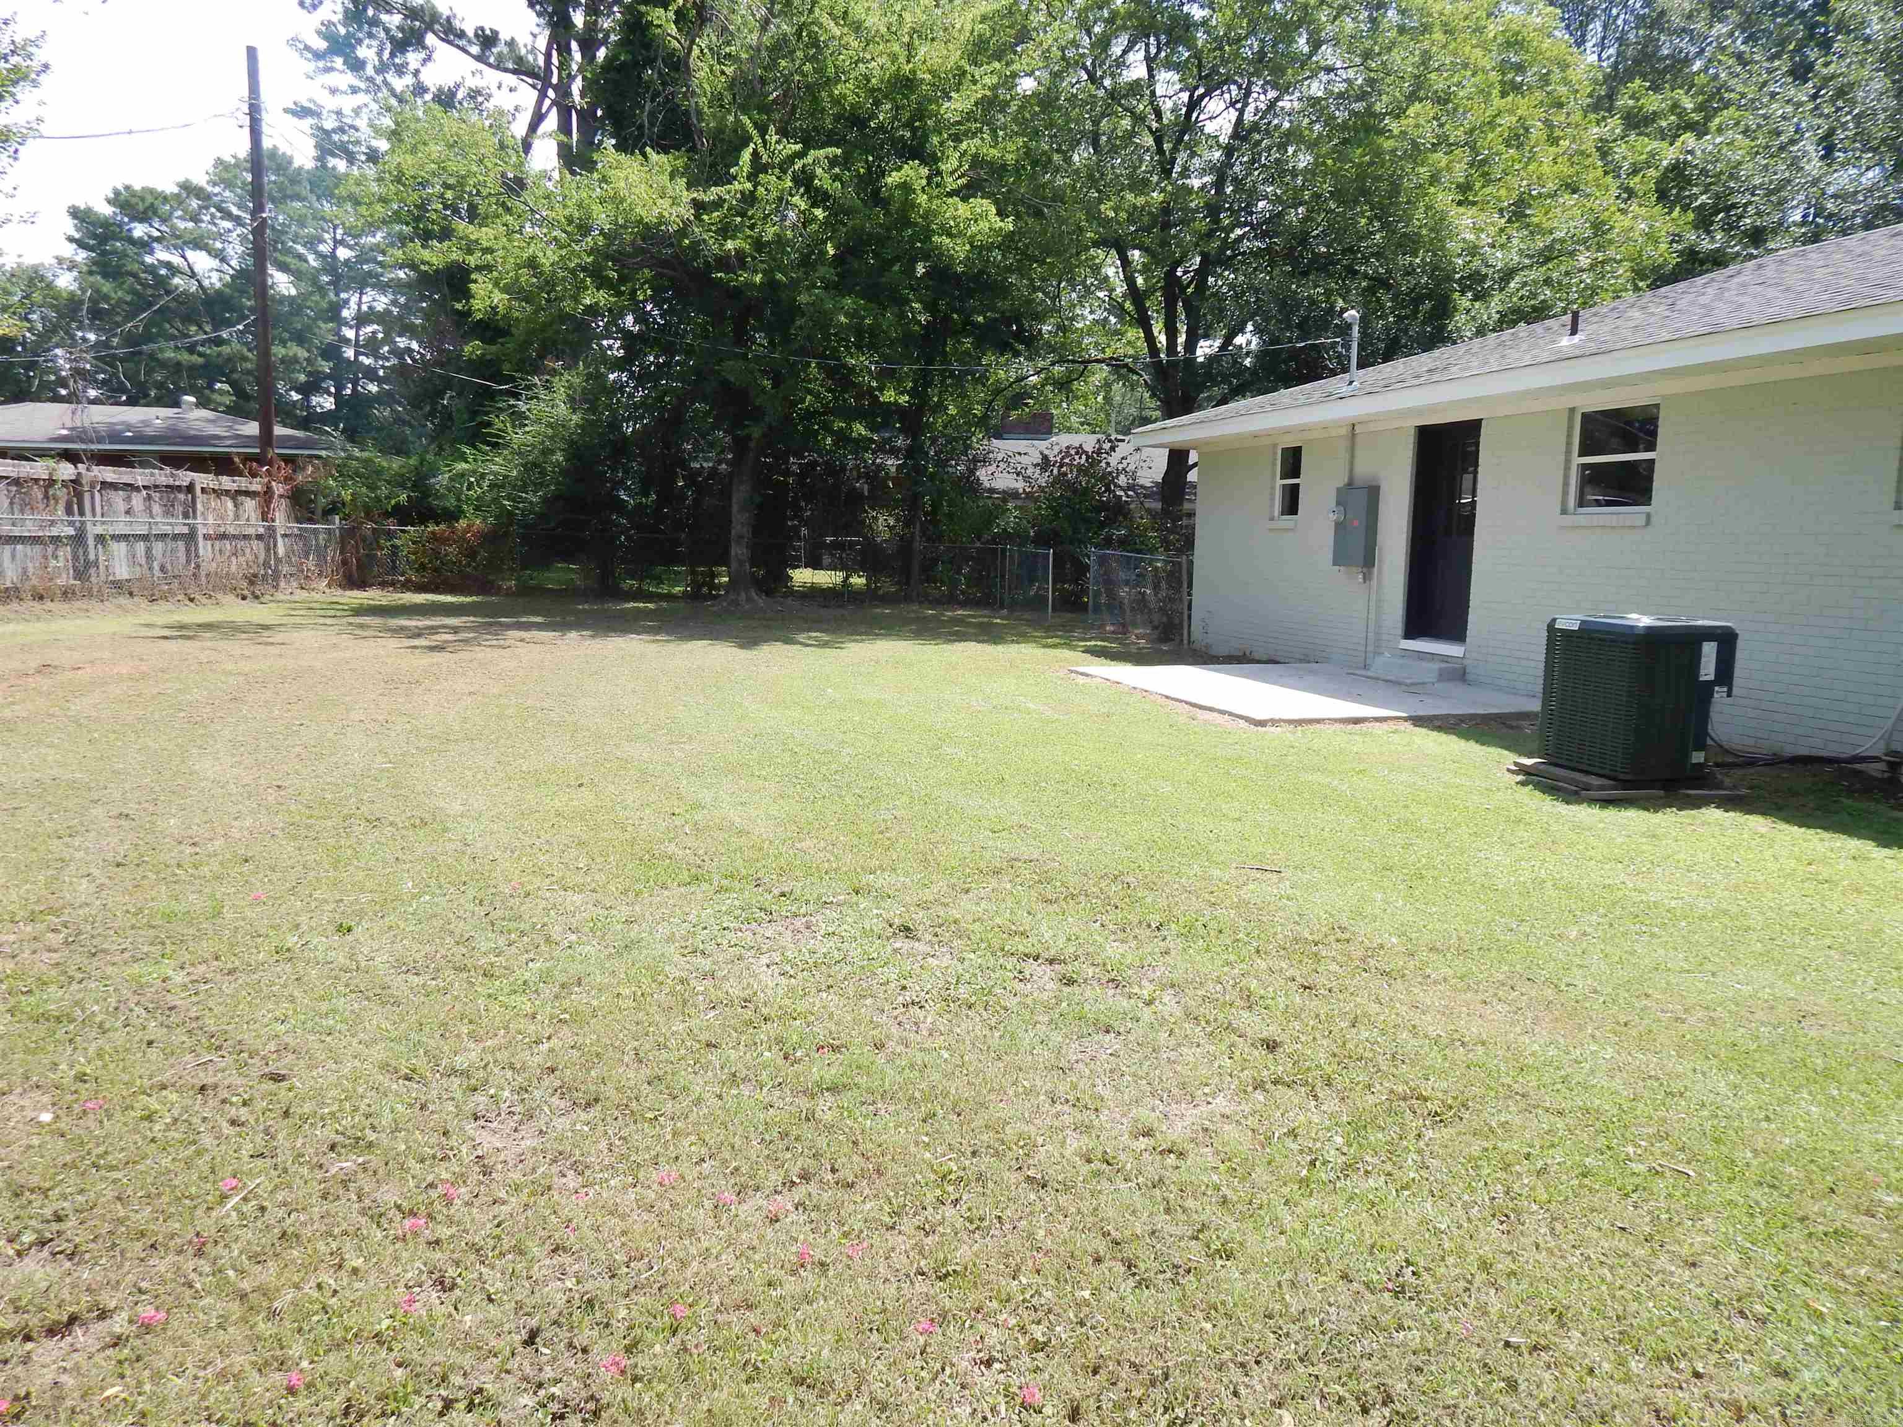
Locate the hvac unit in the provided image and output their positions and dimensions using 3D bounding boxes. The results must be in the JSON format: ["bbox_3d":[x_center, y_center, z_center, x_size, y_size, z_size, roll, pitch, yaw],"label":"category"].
[{"bbox_3d":[4.125,-0.112,7.640,0.740,0.890,0.750,-1,8,-16],"label":"hvac unit"}]

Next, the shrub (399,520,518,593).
[{"bbox_3d":[-8.770,-2.726,22.400,1.950,1.280,1.250,-1,8,-12],"label":"shrub"}]

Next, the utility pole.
[{"bbox_3d":[-11.575,-6.517,21.242,0.250,8.880,0.250,-2,8,-29],"label":"utility pole"}]

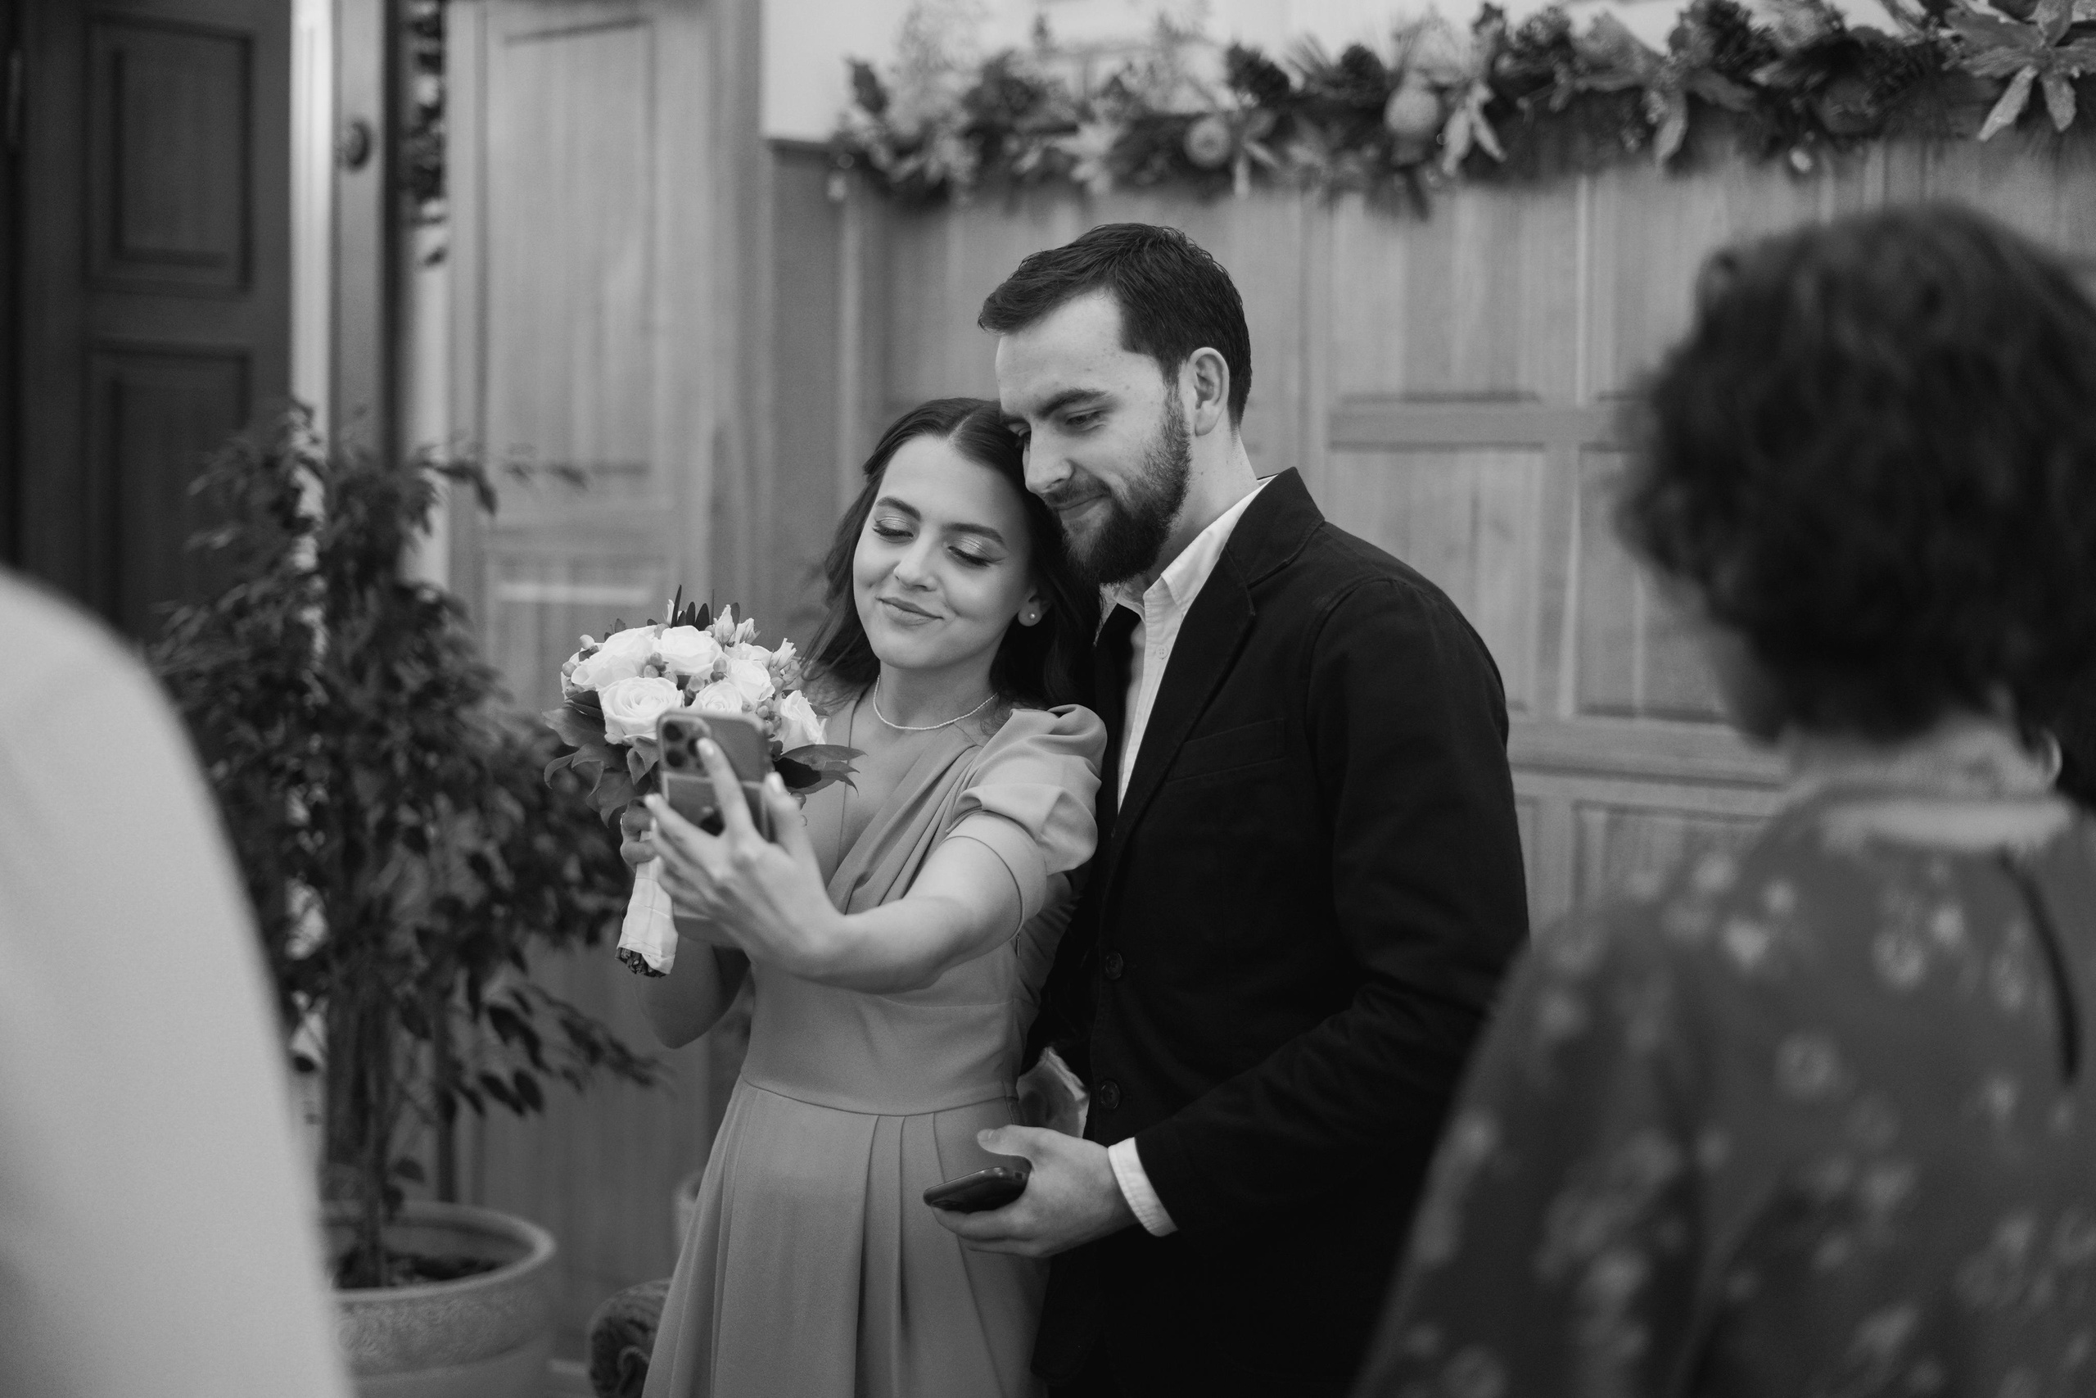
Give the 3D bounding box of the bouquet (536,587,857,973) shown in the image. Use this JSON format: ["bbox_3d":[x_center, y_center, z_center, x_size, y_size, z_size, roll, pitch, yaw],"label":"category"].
[{"bbox_3d":[-0.242,0.059,2.000,0.220,0.270,0.205,9,8,-6],"label":"bouquet"}]

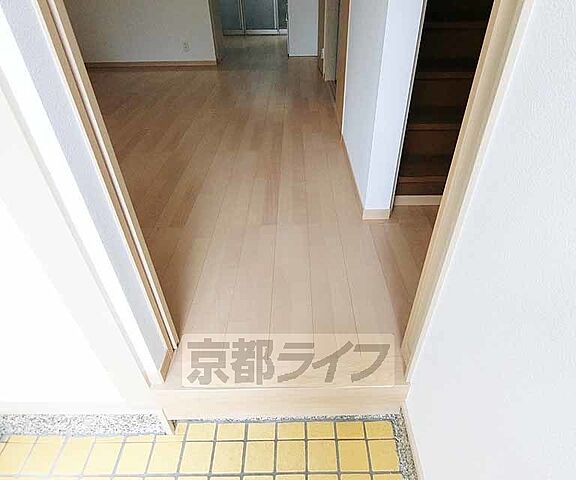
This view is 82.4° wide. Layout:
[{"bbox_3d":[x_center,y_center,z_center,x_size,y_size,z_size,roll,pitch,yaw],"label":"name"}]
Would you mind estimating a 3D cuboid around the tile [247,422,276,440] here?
[{"bbox_3d":[-0.090,0.646,1.110,0.093,0.010,0.056,-1,36,1],"label":"tile"}]

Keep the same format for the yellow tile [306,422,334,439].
[{"bbox_3d":[0.110,0.641,1.105,0.093,0.010,0.056,-1,36,1],"label":"yellow tile"}]

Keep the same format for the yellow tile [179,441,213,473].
[{"bbox_3d":[-0.288,0.690,1.042,0.090,0.010,0.087,-1,35,1],"label":"yellow tile"}]

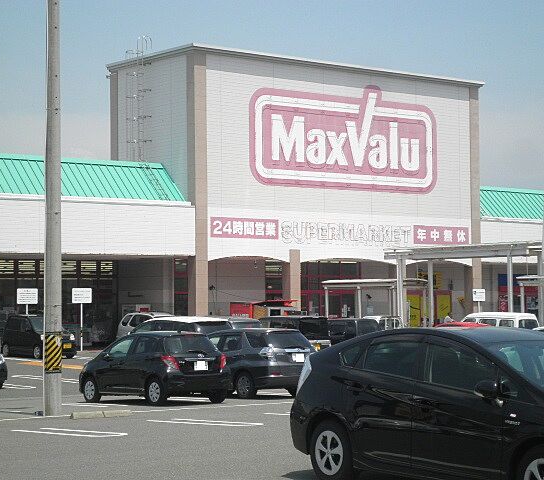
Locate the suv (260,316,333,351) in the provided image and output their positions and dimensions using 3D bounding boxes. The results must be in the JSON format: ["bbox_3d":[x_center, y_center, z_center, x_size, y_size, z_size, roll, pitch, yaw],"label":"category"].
[{"bbox_3d":[0.350,3.433,46.000,1.475,1.650,3.395,1,-3,-39],"label":"suv"}]

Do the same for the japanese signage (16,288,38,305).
[{"bbox_3d":[-9.527,2.215,52.782,0.933,0.637,0.050,1,-3,-39],"label":"japanese signage"}]

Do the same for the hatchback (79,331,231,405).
[{"bbox_3d":[-2.573,2.701,28.675,1.695,1.500,3.885,1,-3,-39],"label":"hatchback"}]

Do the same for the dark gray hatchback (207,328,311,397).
[{"bbox_3d":[-0.744,2.921,31.876,1.695,1.540,4.410,1,-3,-39],"label":"dark gray hatchback"}]

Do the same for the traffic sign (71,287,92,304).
[{"bbox_3d":[-7.648,2.269,54.582,0.946,0.622,0.050,1,-3,-39],"label":"traffic sign"}]

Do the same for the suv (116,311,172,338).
[{"bbox_3d":[-4.650,3.766,54.500,1.560,1.670,3.650,1,-3,-39],"label":"suv"}]

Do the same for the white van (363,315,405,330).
[{"bbox_3d":[4.800,3.805,51.350,1.475,1.770,3.395,1,-3,-39],"label":"white van"}]

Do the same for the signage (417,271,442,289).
[{"bbox_3d":[8.530,2.168,72.352,1.891,0.906,0.100,1,-3,-39],"label":"signage"}]

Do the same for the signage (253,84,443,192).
[{"bbox_3d":[3.926,-5.189,67.572,12.704,5.391,0.200,1,-3,-39],"label":"signage"}]

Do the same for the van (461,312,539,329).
[{"bbox_3d":[8.540,3.710,51.600,1.480,1.880,3.400,2,-4,-38],"label":"van"}]

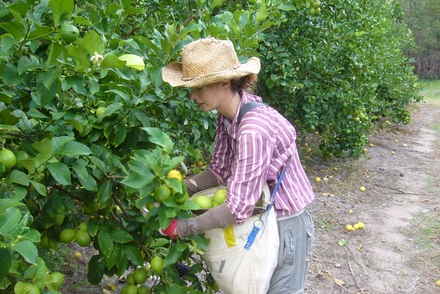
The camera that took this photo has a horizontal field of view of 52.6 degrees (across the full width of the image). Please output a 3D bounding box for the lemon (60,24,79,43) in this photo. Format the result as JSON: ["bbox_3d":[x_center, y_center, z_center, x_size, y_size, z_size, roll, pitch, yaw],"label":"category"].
[{"bbox_3d":[-0.489,-0.369,1.450,0.060,0.061,0.060,0,9,0],"label":"lemon"}]

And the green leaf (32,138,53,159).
[{"bbox_3d":[-0.551,0.008,1.380,0.062,0.066,0.030,-4,11,-22],"label":"green leaf"}]

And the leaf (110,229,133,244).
[{"bbox_3d":[-0.359,0.328,1.630,0.093,0.050,0.022,12,-33,-4],"label":"leaf"}]

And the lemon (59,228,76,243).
[{"bbox_3d":[-0.657,0.382,1.920,0.067,0.059,0.059,0,10,0],"label":"lemon"}]

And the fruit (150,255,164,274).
[{"bbox_3d":[-0.249,0.471,1.780,0.055,0.072,0.055,0,10,0],"label":"fruit"}]

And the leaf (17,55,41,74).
[{"bbox_3d":[-0.624,-0.269,1.450,0.075,0.063,0.040,-4,11,-23],"label":"leaf"}]

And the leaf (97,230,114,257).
[{"bbox_3d":[-0.415,0.353,1.620,0.052,0.098,0.022,-20,-22,-22],"label":"leaf"}]

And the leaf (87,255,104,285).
[{"bbox_3d":[-0.463,0.459,1.660,0.060,0.112,0.022,6,-24,-13],"label":"leaf"}]

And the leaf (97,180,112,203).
[{"bbox_3d":[-0.423,0.163,1.630,0.048,0.092,0.022,24,-24,-4],"label":"leaf"}]

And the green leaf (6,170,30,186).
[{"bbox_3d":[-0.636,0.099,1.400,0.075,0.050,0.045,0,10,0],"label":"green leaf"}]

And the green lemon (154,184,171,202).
[{"bbox_3d":[-0.212,0.173,1.650,0.058,0.064,0.058,0,10,0],"label":"green lemon"}]

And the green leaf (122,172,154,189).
[{"bbox_3d":[-0.293,0.115,1.580,0.118,0.060,0.040,-2,10,-11],"label":"green leaf"}]

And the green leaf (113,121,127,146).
[{"bbox_3d":[-0.387,-0.046,1.720,0.047,0.095,0.022,15,-17,-8],"label":"green leaf"}]

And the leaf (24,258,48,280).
[{"bbox_3d":[-0.569,0.380,1.380,0.072,0.066,0.035,-4,11,-23],"label":"leaf"}]

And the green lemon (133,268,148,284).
[{"bbox_3d":[-0.311,0.508,1.750,0.057,0.062,0.057,0,10,0],"label":"green lemon"}]

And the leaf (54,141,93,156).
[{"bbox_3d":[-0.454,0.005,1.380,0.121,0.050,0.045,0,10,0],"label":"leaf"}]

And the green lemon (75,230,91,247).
[{"bbox_3d":[-0.507,0.340,1.650,0.058,0.065,0.058,0,10,0],"label":"green lemon"}]

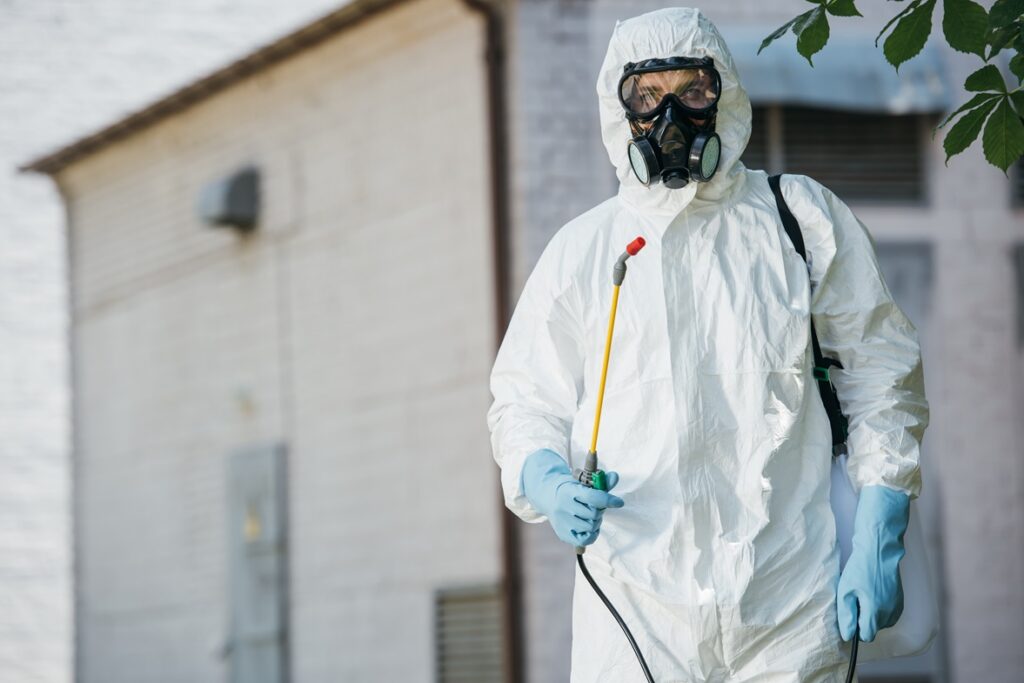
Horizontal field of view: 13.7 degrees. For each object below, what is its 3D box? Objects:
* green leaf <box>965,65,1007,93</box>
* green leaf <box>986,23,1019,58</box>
[{"bbox_3d":[0.721,-0.399,6.500,0.068,0.053,0.018,35,-2,42],"label":"green leaf"},{"bbox_3d":[0.749,-0.458,6.500,0.018,0.072,0.040,33,-14,50],"label":"green leaf"}]

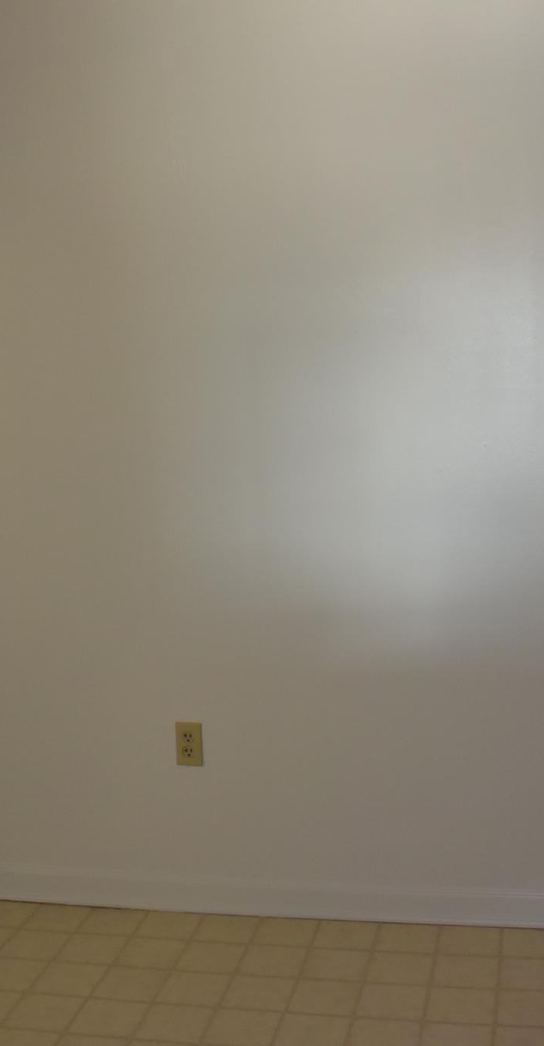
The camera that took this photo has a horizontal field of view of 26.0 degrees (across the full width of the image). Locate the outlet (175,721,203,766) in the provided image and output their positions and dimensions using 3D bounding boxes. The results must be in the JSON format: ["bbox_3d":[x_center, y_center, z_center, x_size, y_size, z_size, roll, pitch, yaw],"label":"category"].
[{"bbox_3d":[-0.212,0.566,3.010,0.070,0.115,0.010,-1,7,12],"label":"outlet"}]

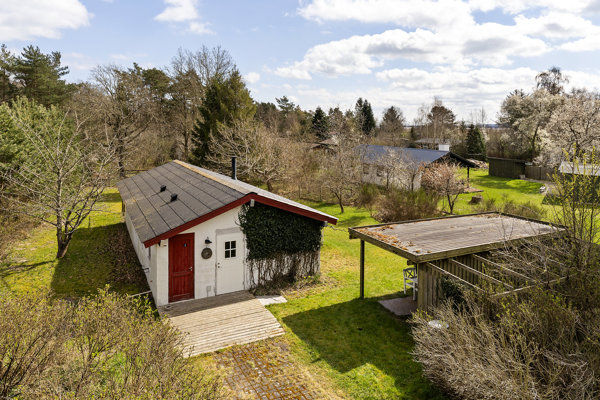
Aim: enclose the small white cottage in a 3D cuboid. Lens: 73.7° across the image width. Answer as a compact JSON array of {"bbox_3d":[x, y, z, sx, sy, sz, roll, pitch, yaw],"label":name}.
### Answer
[{"bbox_3d":[-4.604,0.329,18.808,6.511,3.458,13.508,-5,12,-27],"label":"small white cottage"}]

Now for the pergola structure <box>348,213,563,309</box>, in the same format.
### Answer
[{"bbox_3d":[5.100,2.030,12.650,6.200,2.350,3.000,-4,10,-24],"label":"pergola structure"}]

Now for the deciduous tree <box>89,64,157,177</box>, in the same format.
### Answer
[{"bbox_3d":[-19.107,-8.387,43.090,7.320,11.889,7.320,0,10,0],"label":"deciduous tree"}]

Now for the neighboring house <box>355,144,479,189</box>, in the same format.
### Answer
[{"bbox_3d":[10.800,-3.500,40.500,7.900,3.600,11.000,-5,11,-29],"label":"neighboring house"}]

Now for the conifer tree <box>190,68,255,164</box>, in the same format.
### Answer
[{"bbox_3d":[-8.989,-9.694,47.000,7.300,11.300,7.000,-2,10,-10],"label":"conifer tree"}]

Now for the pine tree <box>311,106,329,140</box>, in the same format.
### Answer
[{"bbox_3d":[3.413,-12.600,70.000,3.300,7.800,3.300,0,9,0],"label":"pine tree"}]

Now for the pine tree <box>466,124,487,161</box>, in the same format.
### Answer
[{"bbox_3d":[26.325,-8.550,60.000,3.300,5.600,3.300,4,10,23],"label":"pine tree"}]

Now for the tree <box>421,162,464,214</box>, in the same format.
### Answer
[{"bbox_3d":[8.906,-0.719,25.000,2.650,3.100,2.600,3,10,19],"label":"tree"}]

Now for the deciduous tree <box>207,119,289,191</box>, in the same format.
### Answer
[{"bbox_3d":[-4.490,-3.843,34.219,7.013,6.134,6.662,0,10,0],"label":"deciduous tree"}]

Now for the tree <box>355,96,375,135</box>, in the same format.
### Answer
[{"bbox_3d":[10.578,-11.542,64.984,3.553,10.236,3.553,0,10,0],"label":"tree"}]

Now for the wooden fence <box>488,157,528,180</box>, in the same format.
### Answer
[{"bbox_3d":[22.620,-3.440,43.524,3.743,2.000,0.200,7,13,35],"label":"wooden fence"}]

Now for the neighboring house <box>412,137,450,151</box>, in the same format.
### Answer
[{"bbox_3d":[23.335,-9.208,71.509,9.000,3.300,6.500,2,10,8],"label":"neighboring house"}]

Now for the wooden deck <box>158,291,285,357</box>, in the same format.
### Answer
[{"bbox_3d":[-2.300,3.410,11.260,2.850,0.180,2.950,-5,11,-27],"label":"wooden deck"}]

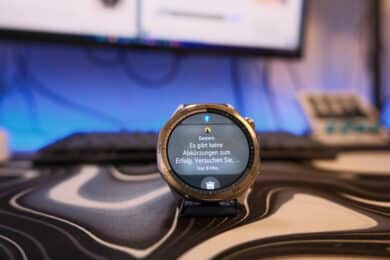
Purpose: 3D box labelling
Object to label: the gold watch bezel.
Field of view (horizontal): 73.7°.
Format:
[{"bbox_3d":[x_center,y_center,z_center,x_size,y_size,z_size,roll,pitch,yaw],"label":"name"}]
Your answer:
[{"bbox_3d":[0.006,0.010,0.121,0.046,0.046,0.011,-3,-24,-9],"label":"gold watch bezel"}]

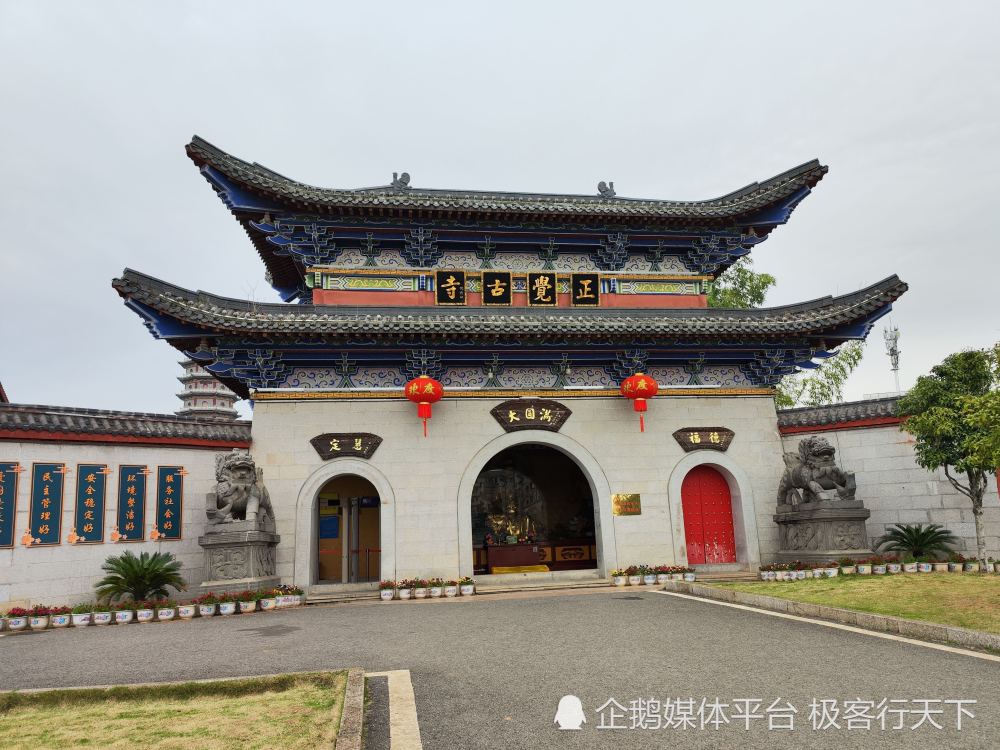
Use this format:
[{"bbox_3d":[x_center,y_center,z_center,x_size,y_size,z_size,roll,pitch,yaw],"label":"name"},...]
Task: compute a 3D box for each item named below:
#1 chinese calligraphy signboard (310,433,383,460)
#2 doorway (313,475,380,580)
[{"bbox_3d":[-3.390,1.583,15.362,1.587,0.623,0.100,-1,-12,-7],"label":"chinese calligraphy signboard"},{"bbox_3d":[-3.349,3.343,15.211,1.487,2.328,0.450,-1,-12,-7],"label":"doorway"}]

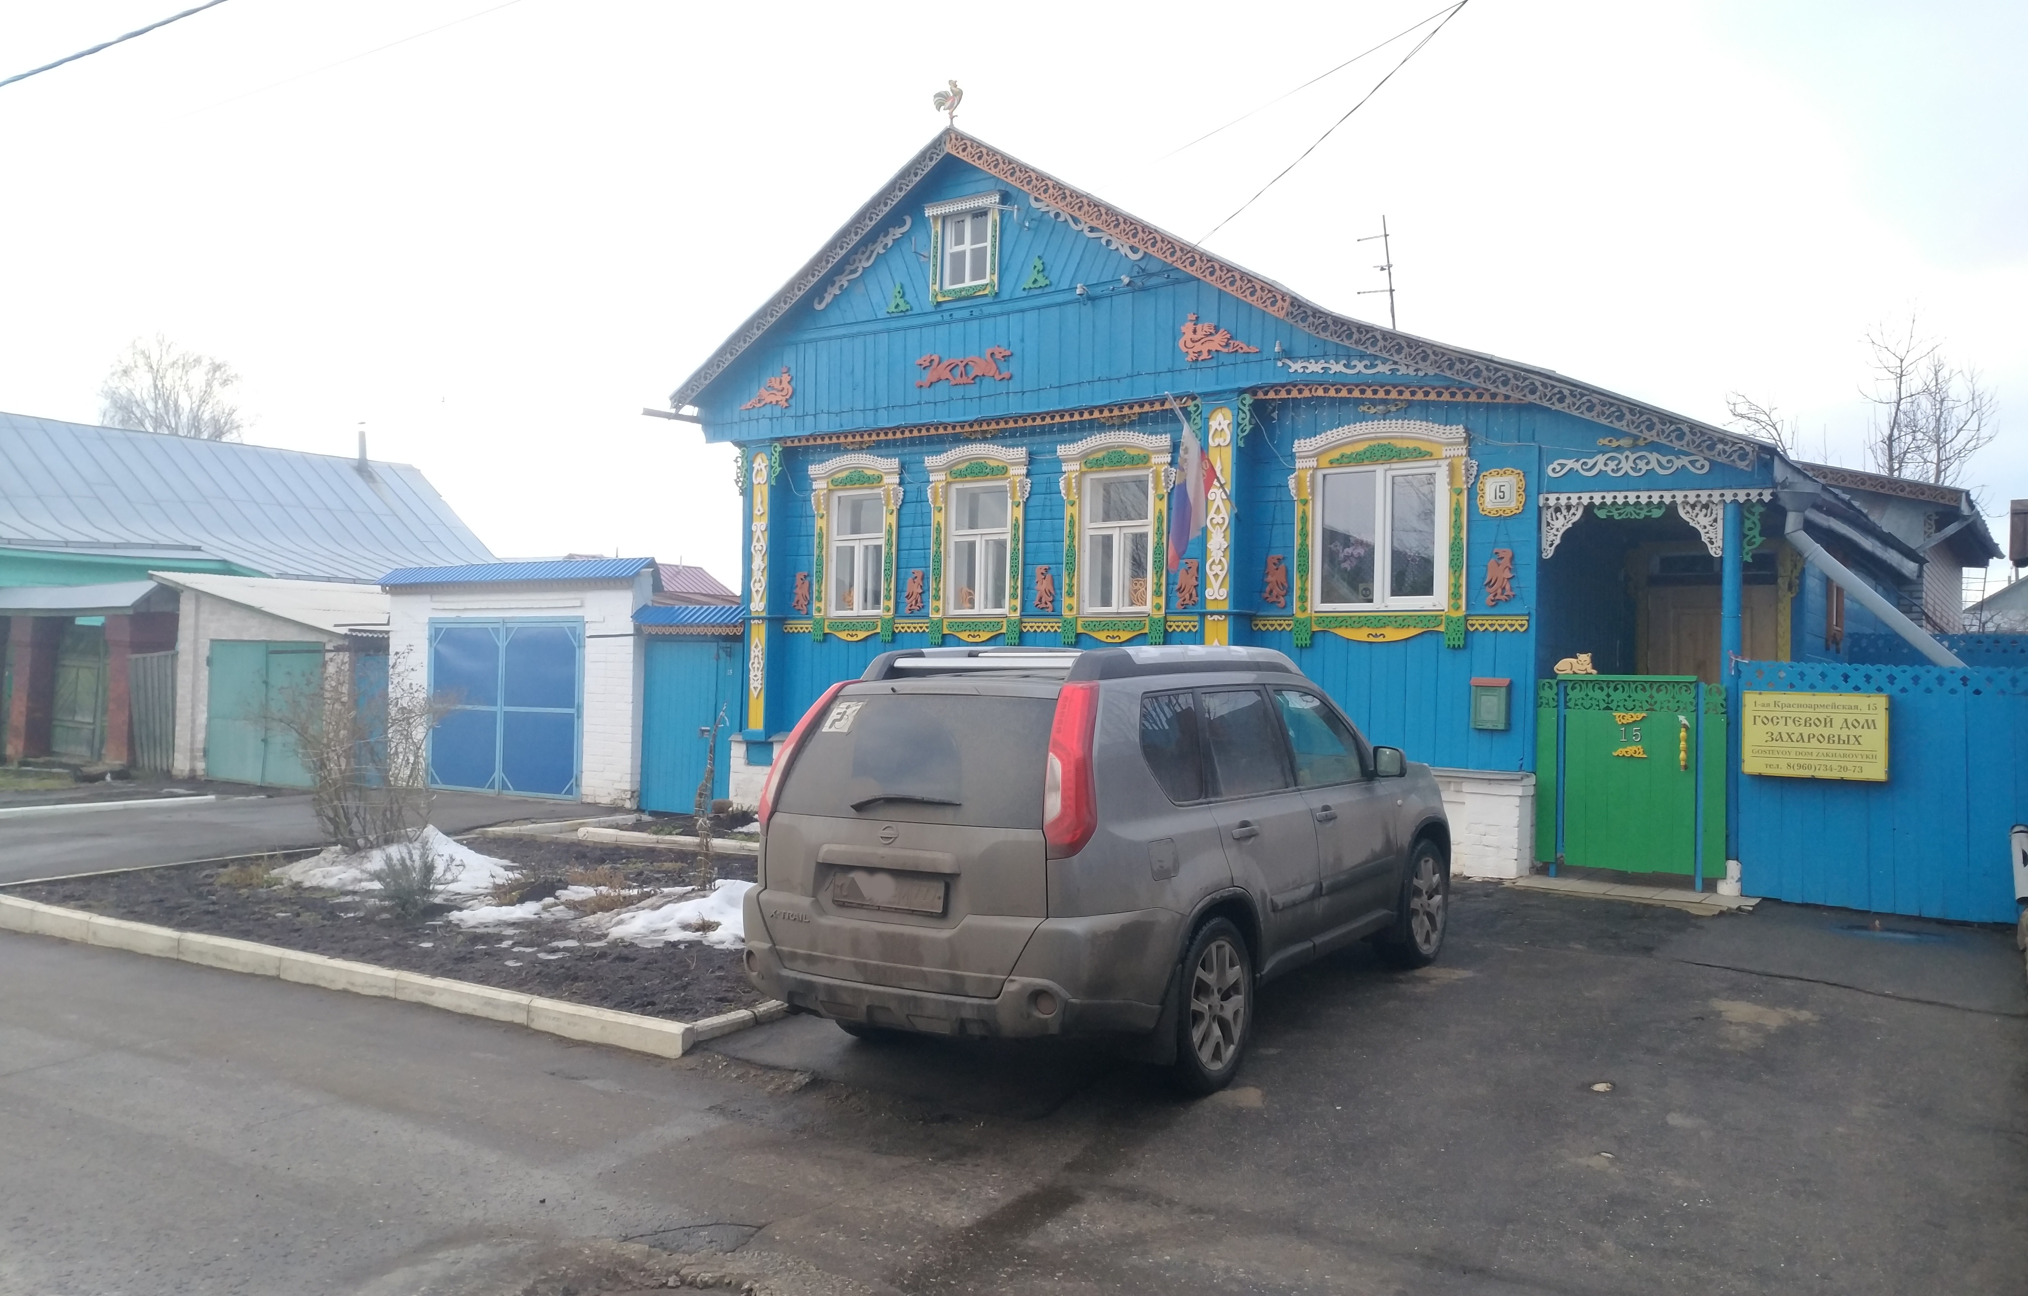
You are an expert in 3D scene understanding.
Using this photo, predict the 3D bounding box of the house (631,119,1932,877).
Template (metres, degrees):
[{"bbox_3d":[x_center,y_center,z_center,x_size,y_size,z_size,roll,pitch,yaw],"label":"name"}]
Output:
[{"bbox_3d":[3.955,-1.371,17.785,10.244,6.274,11.400,0,-1,35],"label":"house"}]

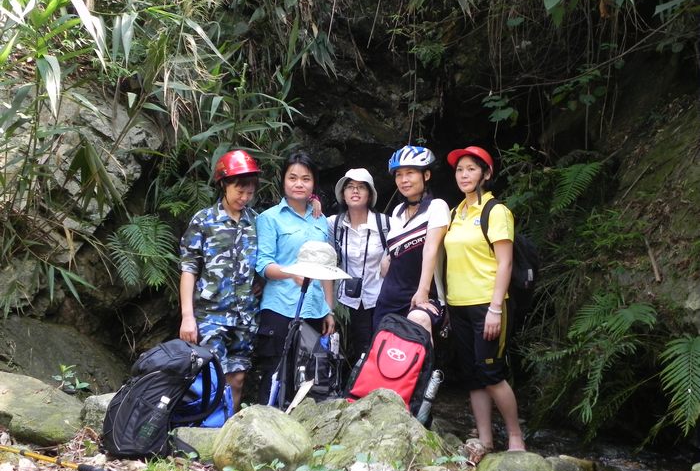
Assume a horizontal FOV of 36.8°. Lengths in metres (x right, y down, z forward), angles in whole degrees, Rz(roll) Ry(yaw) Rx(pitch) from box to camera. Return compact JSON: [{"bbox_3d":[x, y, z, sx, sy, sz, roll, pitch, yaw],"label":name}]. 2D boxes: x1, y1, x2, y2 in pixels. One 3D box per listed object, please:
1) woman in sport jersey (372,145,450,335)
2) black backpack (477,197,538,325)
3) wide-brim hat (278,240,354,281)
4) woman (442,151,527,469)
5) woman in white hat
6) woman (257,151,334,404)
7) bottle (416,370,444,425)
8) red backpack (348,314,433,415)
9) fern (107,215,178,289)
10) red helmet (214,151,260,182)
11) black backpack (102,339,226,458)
[{"bbox_3d":[0.289,0.354,5.242,0.470,1.600,0.480,2,4,33],"label":"woman in sport jersey"},{"bbox_3d":[0.824,0.135,5.680,0.320,0.540,0.260,2,4,38],"label":"black backpack"},{"bbox_3d":[-0.168,0.118,4.980,0.330,0.150,0.340,7,10,-1],"label":"wide-brim hat"},{"bbox_3d":[0.693,0.345,5.420,0.460,1.600,0.340,3,5,36],"label":"woman"},{"bbox_3d":[0.048,0.403,6.005,0.480,1.580,0.320,0,4,5],"label":"woman in white hat"},{"bbox_3d":[-0.262,0.370,5.291,0.450,1.580,0.340,-1,3,-22],"label":"woman"},{"bbox_3d":[0.370,0.744,4.830,0.060,0.260,0.060,13,-12,15],"label":"bottle"},{"bbox_3d":[0.181,0.597,4.830,0.330,0.490,0.220,14,-14,15],"label":"red backpack"},{"bbox_3d":[-1.204,0.104,6.100,0.440,0.440,0.360,0,4,0],"label":"fern"},{"bbox_3d":[-0.556,-0.346,5.200,0.210,0.160,0.260,-2,4,-38],"label":"red helmet"},{"bbox_3d":[-0.834,0.750,4.750,0.380,0.570,0.330,23,3,-13],"label":"black backpack"}]

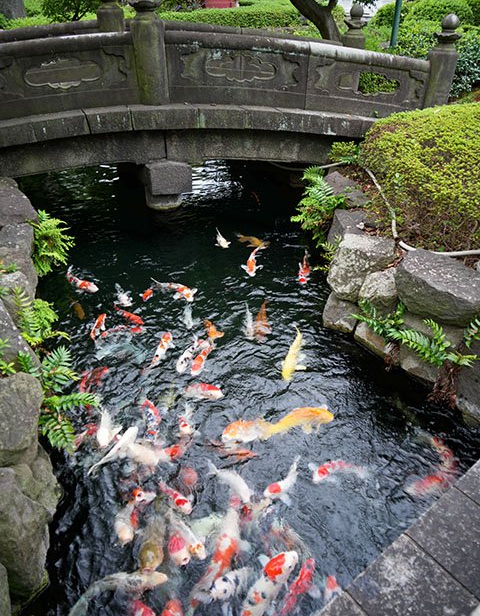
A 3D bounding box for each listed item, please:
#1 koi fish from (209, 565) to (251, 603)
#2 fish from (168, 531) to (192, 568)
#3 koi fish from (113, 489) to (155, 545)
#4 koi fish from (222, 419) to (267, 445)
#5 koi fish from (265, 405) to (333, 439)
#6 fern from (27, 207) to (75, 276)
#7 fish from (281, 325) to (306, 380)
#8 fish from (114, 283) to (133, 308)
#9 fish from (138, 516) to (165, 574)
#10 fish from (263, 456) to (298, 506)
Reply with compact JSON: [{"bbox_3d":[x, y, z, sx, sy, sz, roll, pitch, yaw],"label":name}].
[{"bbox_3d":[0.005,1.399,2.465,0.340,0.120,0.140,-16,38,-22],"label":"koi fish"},{"bbox_3d":[-0.327,1.048,2.291,0.150,0.100,0.400,-14,36,-20],"label":"fish"},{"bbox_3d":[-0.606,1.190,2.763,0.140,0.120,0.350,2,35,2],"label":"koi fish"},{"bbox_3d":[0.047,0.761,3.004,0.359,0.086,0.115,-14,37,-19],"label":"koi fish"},{"bbox_3d":[0.372,0.765,3.006,0.465,0.120,0.150,-10,33,-14],"label":"koi fish"},{"bbox_3d":[-1.708,-0.590,4.326,0.340,0.470,0.400,-1,32,0],"label":"fern"},{"bbox_3d":[0.358,0.322,3.368,0.170,0.145,0.604,6,34,9],"label":"fish"},{"bbox_3d":[-1.054,-0.117,4.281,0.151,0.085,0.359,-15,37,-20],"label":"fish"},{"bbox_3d":[-0.403,1.044,2.297,0.160,0.108,0.450,0,34,0],"label":"fish"},{"bbox_3d":[0.234,0.955,2.703,0.140,0.090,0.328,24,40,34],"label":"fish"}]

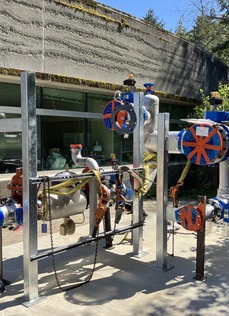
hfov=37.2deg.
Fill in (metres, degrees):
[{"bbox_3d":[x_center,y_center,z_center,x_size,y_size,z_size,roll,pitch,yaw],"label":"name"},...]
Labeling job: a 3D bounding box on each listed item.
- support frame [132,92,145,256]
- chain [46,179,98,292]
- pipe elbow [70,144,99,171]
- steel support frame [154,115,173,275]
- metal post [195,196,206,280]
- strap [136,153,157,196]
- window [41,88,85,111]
[{"bbox_3d":[0.326,0.215,4.500,0.105,2.127,0.105,3,5,42],"label":"support frame"},{"bbox_3d":[-0.434,0.773,3.560,0.560,1.130,0.120,-2,5,-37],"label":"chain"},{"bbox_3d":[-0.396,-0.007,4.500,0.400,0.340,0.135,3,5,40],"label":"pipe elbow"},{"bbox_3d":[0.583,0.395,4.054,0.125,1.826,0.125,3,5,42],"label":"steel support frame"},{"bbox_3d":[0.959,0.875,3.771,0.080,0.906,0.080,3,5,42],"label":"metal post"},{"bbox_3d":[0.426,0.220,4.530,0.210,0.570,0.190,3,5,42],"label":"strap"},{"bbox_3d":[-1.126,-1.313,7.750,0.080,0.460,1.270,3,5,39],"label":"window"}]

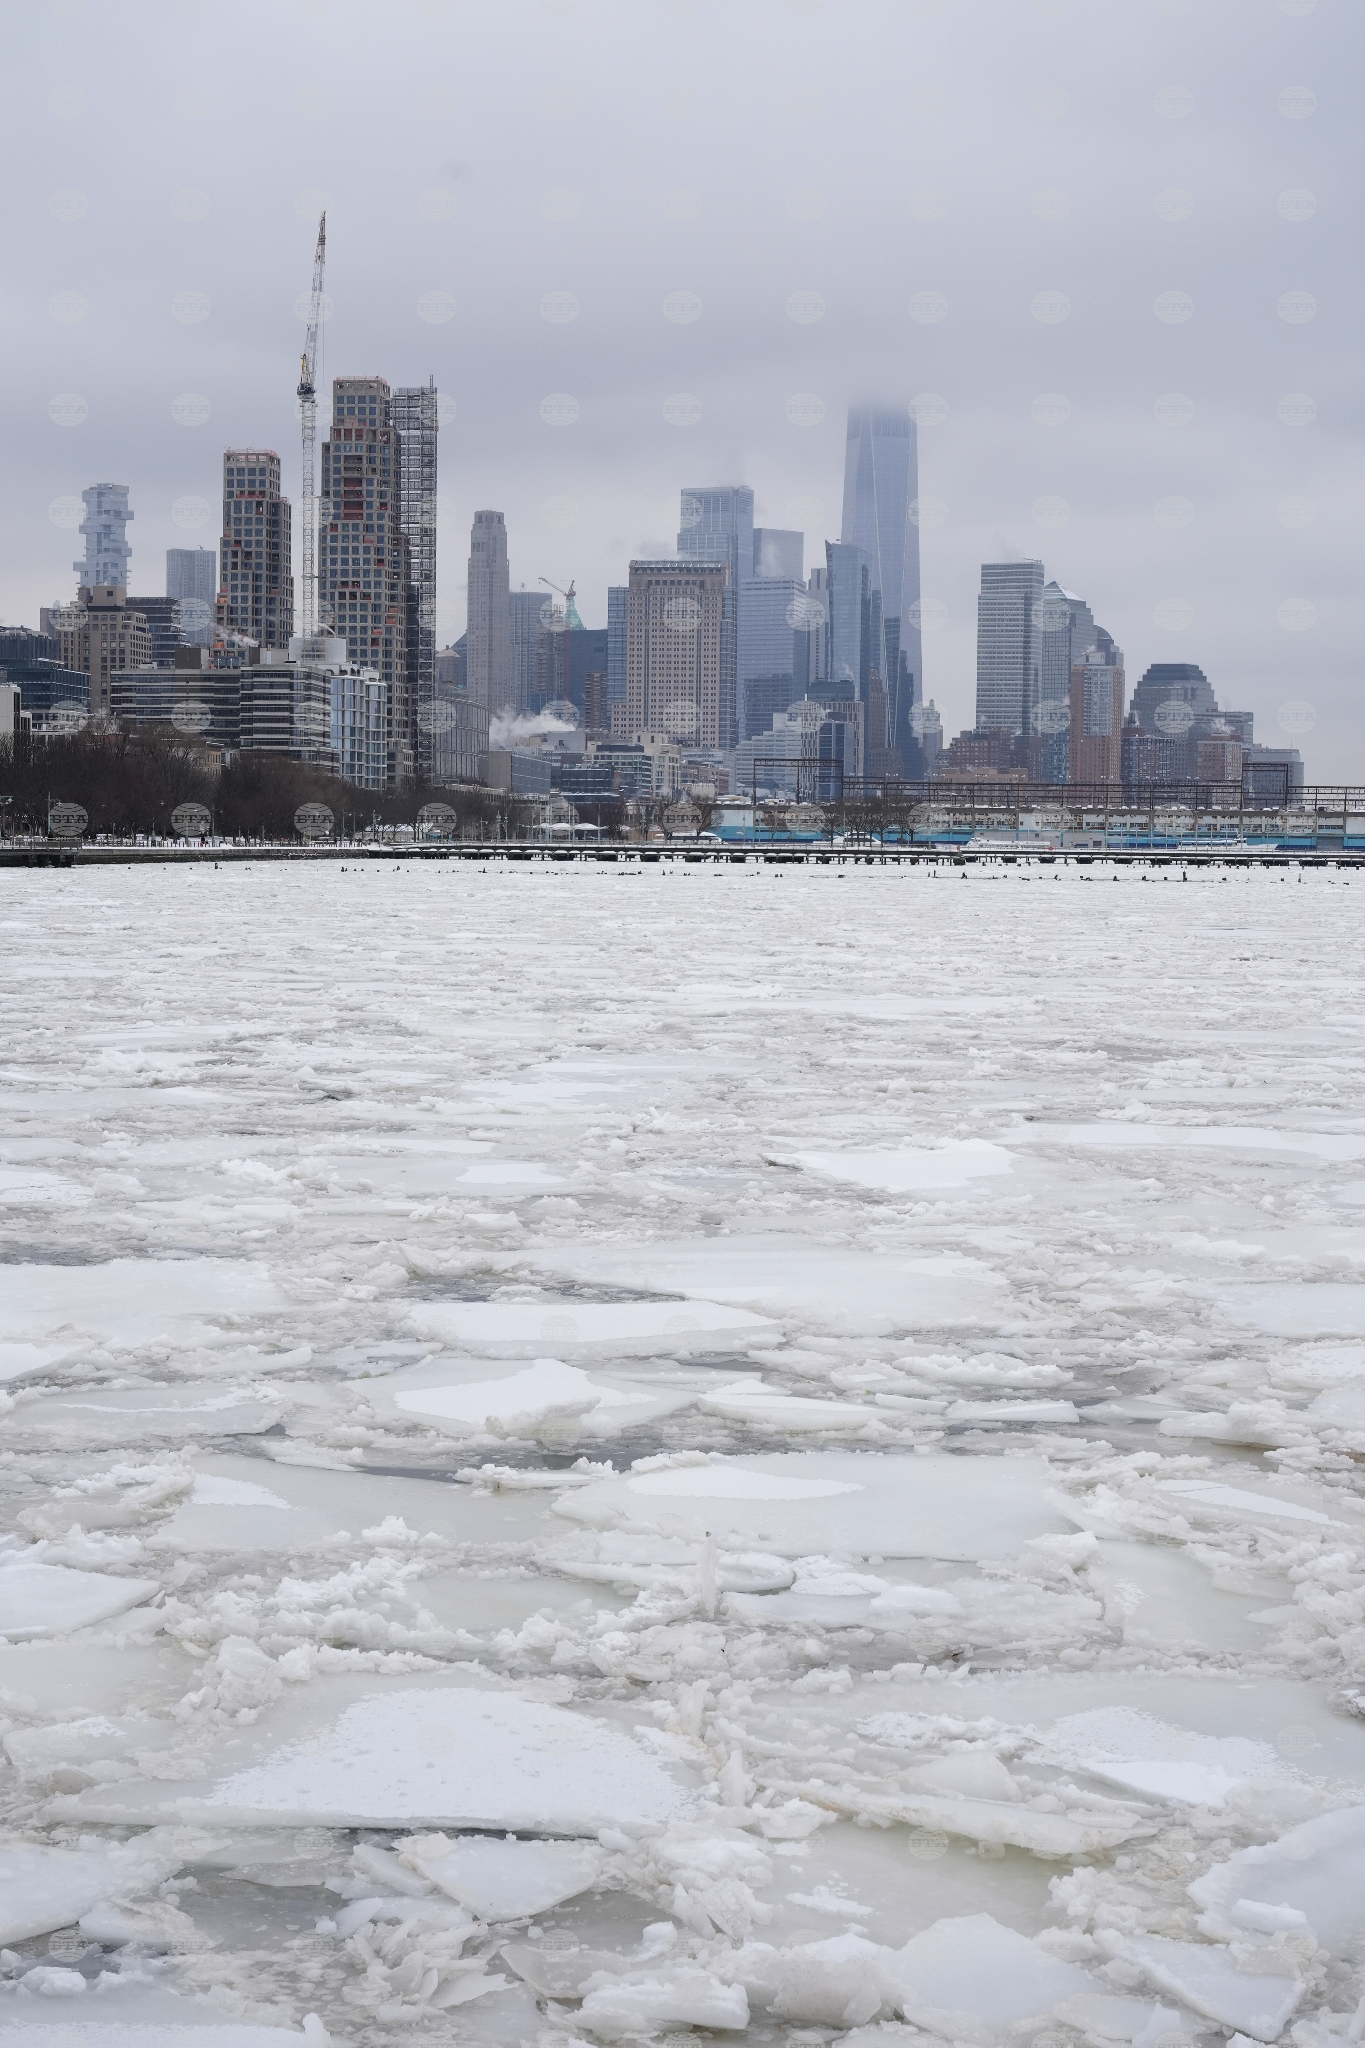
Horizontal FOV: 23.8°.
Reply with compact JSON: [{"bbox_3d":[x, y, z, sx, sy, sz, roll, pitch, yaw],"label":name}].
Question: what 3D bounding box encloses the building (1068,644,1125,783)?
[{"bbox_3d":[303.920,-202.110,2377.040,32.000,139.000,27.000,2,4,28],"label":"building"}]

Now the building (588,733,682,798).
[{"bbox_3d":[-23.539,-120.618,1645.775,40.000,53.400,40.000,1,3,13],"label":"building"}]

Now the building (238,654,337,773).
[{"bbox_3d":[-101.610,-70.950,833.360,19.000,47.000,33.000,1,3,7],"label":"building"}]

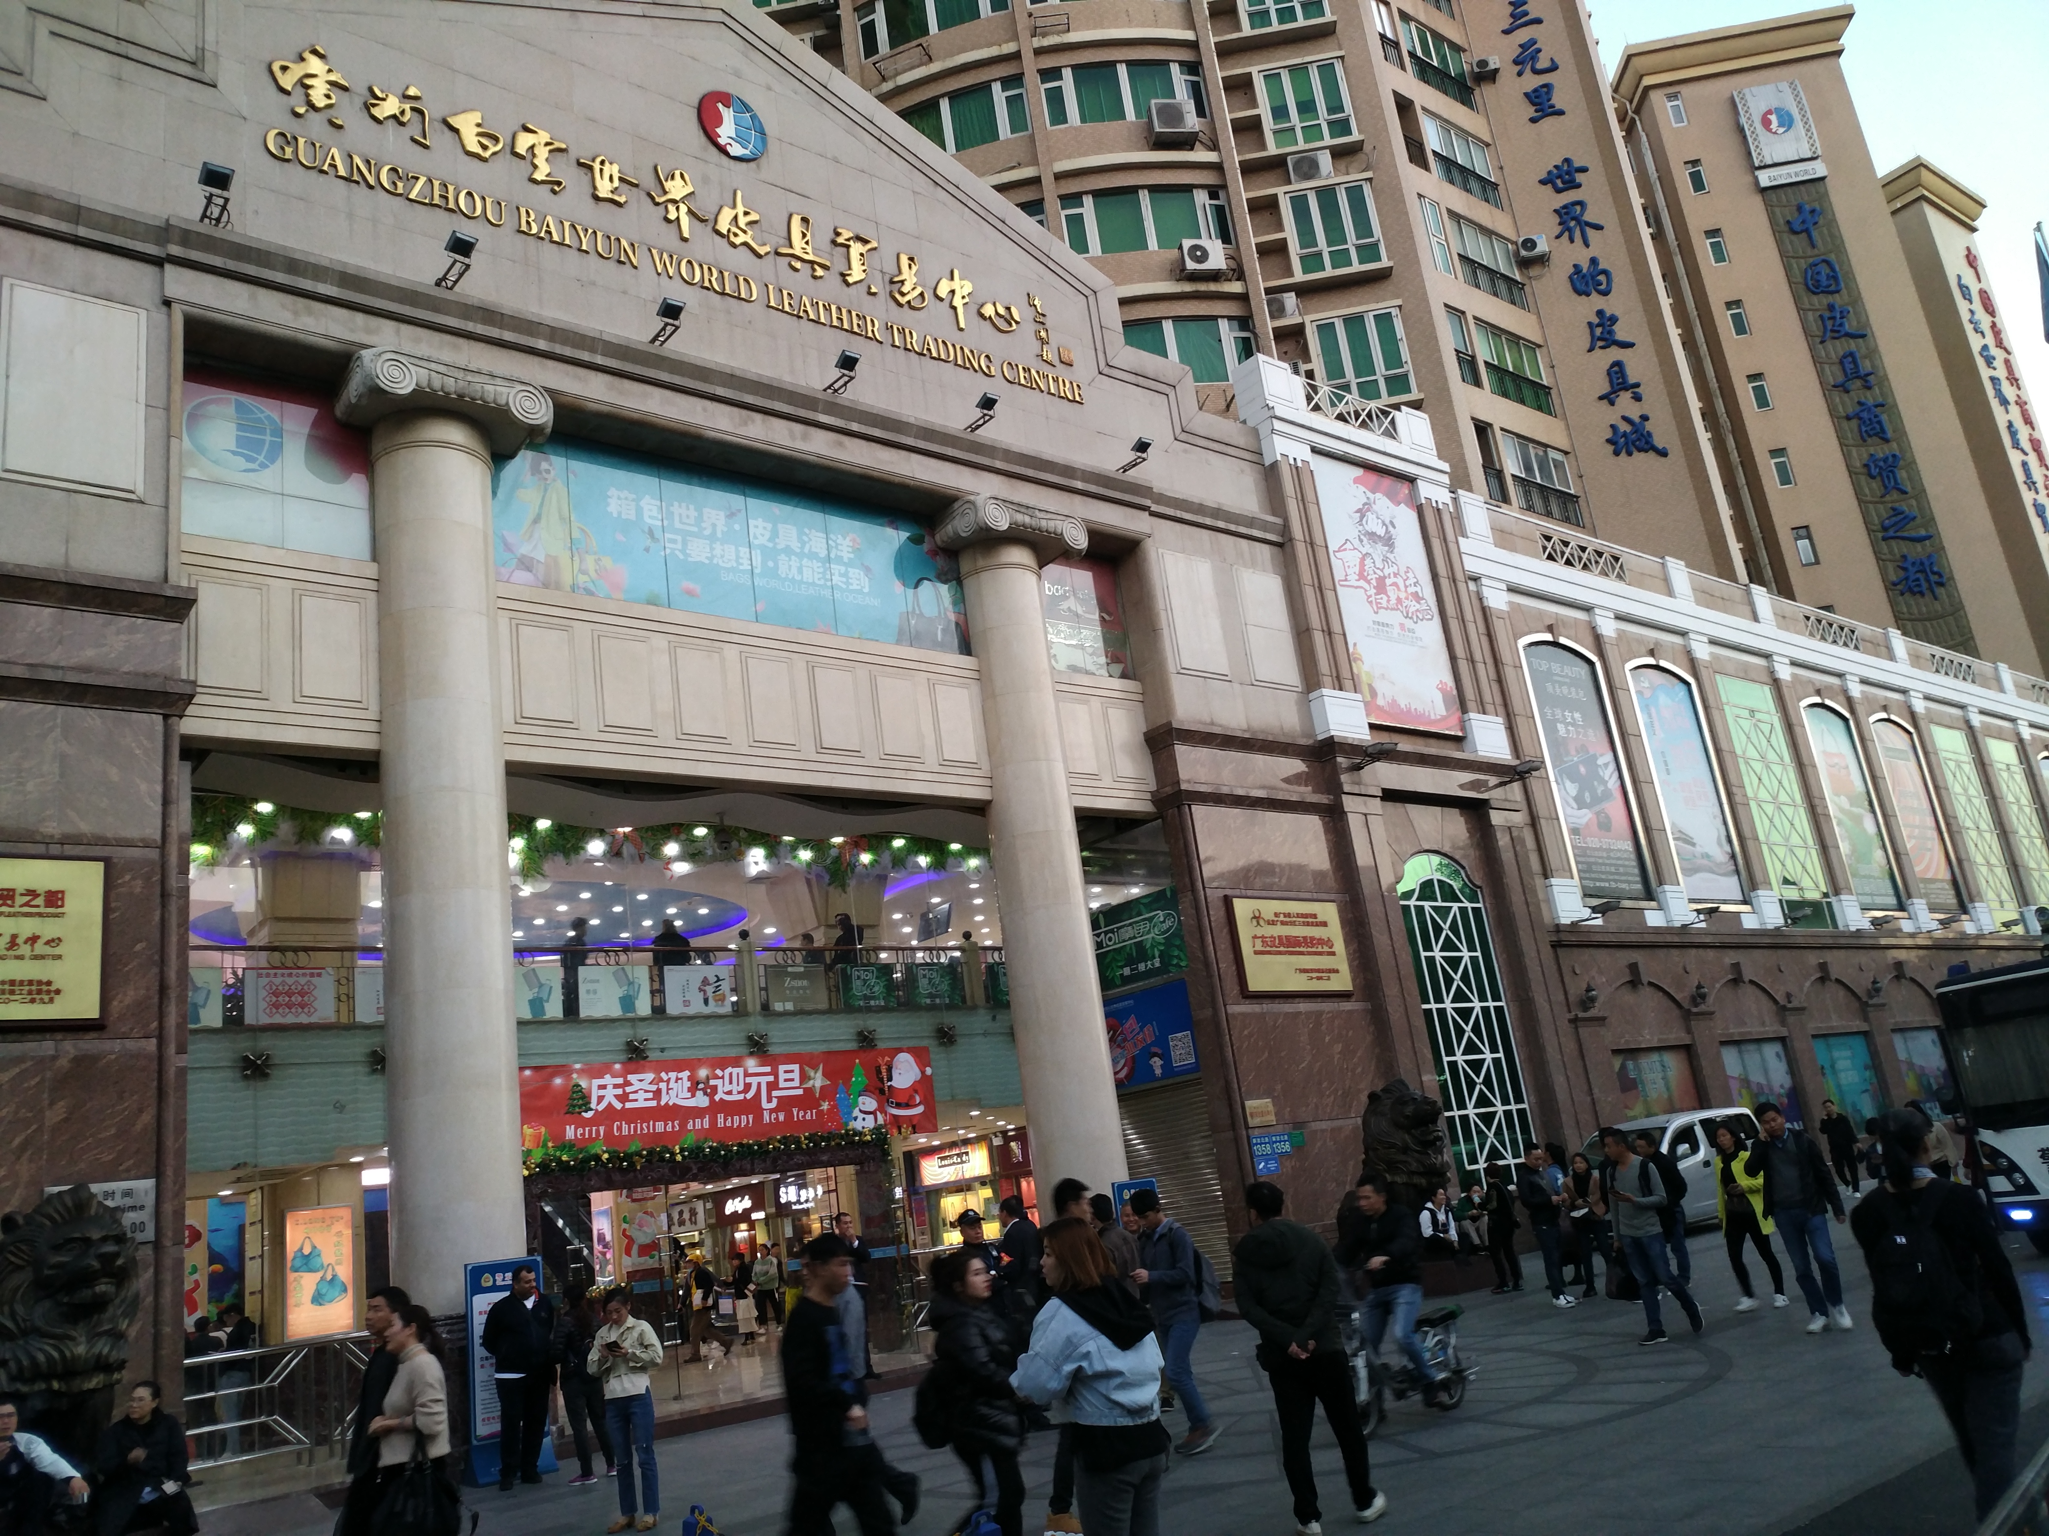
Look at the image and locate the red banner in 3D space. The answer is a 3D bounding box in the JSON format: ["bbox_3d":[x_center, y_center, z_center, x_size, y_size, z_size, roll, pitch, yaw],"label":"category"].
[{"bbox_3d":[-3.770,4.468,21.376,6.500,1.220,0.050,6,-21,-40],"label":"red banner"}]

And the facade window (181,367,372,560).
[{"bbox_3d":[-8.149,-3.309,17.529,2.000,2.020,0.100,6,-21,-40],"label":"facade window"}]

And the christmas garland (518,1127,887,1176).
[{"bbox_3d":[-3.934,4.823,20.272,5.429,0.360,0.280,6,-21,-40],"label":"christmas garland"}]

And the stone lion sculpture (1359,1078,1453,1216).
[{"bbox_3d":[5.225,5.656,22.543,1.100,2.450,1.550,6,-21,-40],"label":"stone lion sculpture"}]

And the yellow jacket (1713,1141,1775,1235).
[{"bbox_3d":[6.600,3.880,14.740,0.550,0.820,0.360,-16,-18,25],"label":"yellow jacket"}]

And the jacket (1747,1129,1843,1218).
[{"bbox_3d":[6.091,3.211,12.672,0.640,0.680,0.370,-18,-19,29],"label":"jacket"}]

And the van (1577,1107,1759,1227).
[{"bbox_3d":[10.940,7.064,27.500,4.400,1.870,1.700,6,-21,-40],"label":"van"}]

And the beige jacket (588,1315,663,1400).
[{"bbox_3d":[-2.820,4.190,11.350,0.530,0.570,0.330,-9,-16,2],"label":"beige jacket"}]

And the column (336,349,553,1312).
[{"bbox_3d":[-6.944,0.583,19.449,2.150,11.600,2.000,6,-21,-40],"label":"column"}]

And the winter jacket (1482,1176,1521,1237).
[{"bbox_3d":[6.399,5.884,21.460,0.440,0.720,0.320,3,-20,-35],"label":"winter jacket"}]

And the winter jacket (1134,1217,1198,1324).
[{"bbox_3d":[0.985,3.498,11.125,0.400,0.710,0.430,0,-18,-26],"label":"winter jacket"}]

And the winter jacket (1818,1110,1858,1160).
[{"bbox_3d":[15.795,7.119,31.063,0.580,0.820,0.360,-19,-19,33],"label":"winter jacket"}]

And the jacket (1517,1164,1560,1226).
[{"bbox_3d":[5.881,4.891,18.310,0.430,0.670,0.380,5,-21,-38],"label":"jacket"}]

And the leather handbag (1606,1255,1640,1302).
[{"bbox_3d":[5.086,4.326,13.551,0.330,0.380,0.170,-7,-16,-3],"label":"leather handbag"}]

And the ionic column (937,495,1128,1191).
[{"bbox_3d":[0.414,2.010,22.885,2.050,11.800,1.900,6,-21,-40],"label":"ionic column"}]

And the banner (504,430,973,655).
[{"bbox_3d":[-3.665,-2.903,21.326,7.600,2.100,0.060,6,-21,-40],"label":"banner"}]

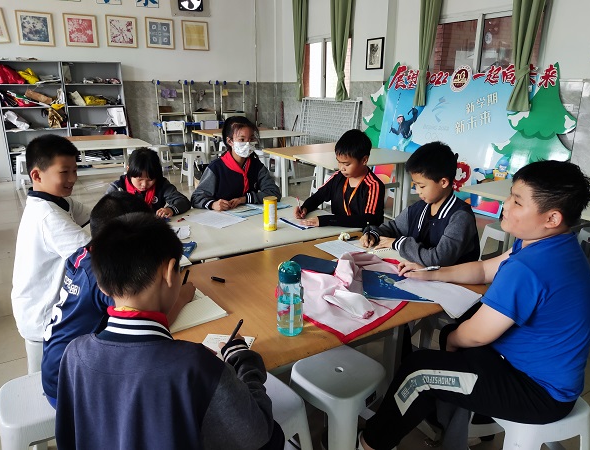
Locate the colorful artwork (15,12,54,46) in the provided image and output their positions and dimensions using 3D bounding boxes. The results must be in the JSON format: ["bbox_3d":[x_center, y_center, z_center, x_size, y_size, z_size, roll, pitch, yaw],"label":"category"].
[{"bbox_3d":[-3.940,-2.986,6.590,0.491,0.482,0.030,-9,20,-26],"label":"colorful artwork"}]

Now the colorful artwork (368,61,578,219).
[{"bbox_3d":[1.918,-1.185,5.706,0.200,1.690,3.499,-3,17,-26],"label":"colorful artwork"}]

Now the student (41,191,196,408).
[{"bbox_3d":[-0.570,0.446,1.512,0.620,1.160,0.470,-8,20,-24],"label":"student"}]

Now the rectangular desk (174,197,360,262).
[{"bbox_3d":[-0.307,0.358,2.514,1.201,0.730,0.752,-11,21,-30],"label":"rectangular desk"}]

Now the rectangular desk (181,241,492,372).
[{"bbox_3d":[0.095,0.572,1.863,1.201,0.730,0.790,-11,21,-30],"label":"rectangular desk"}]

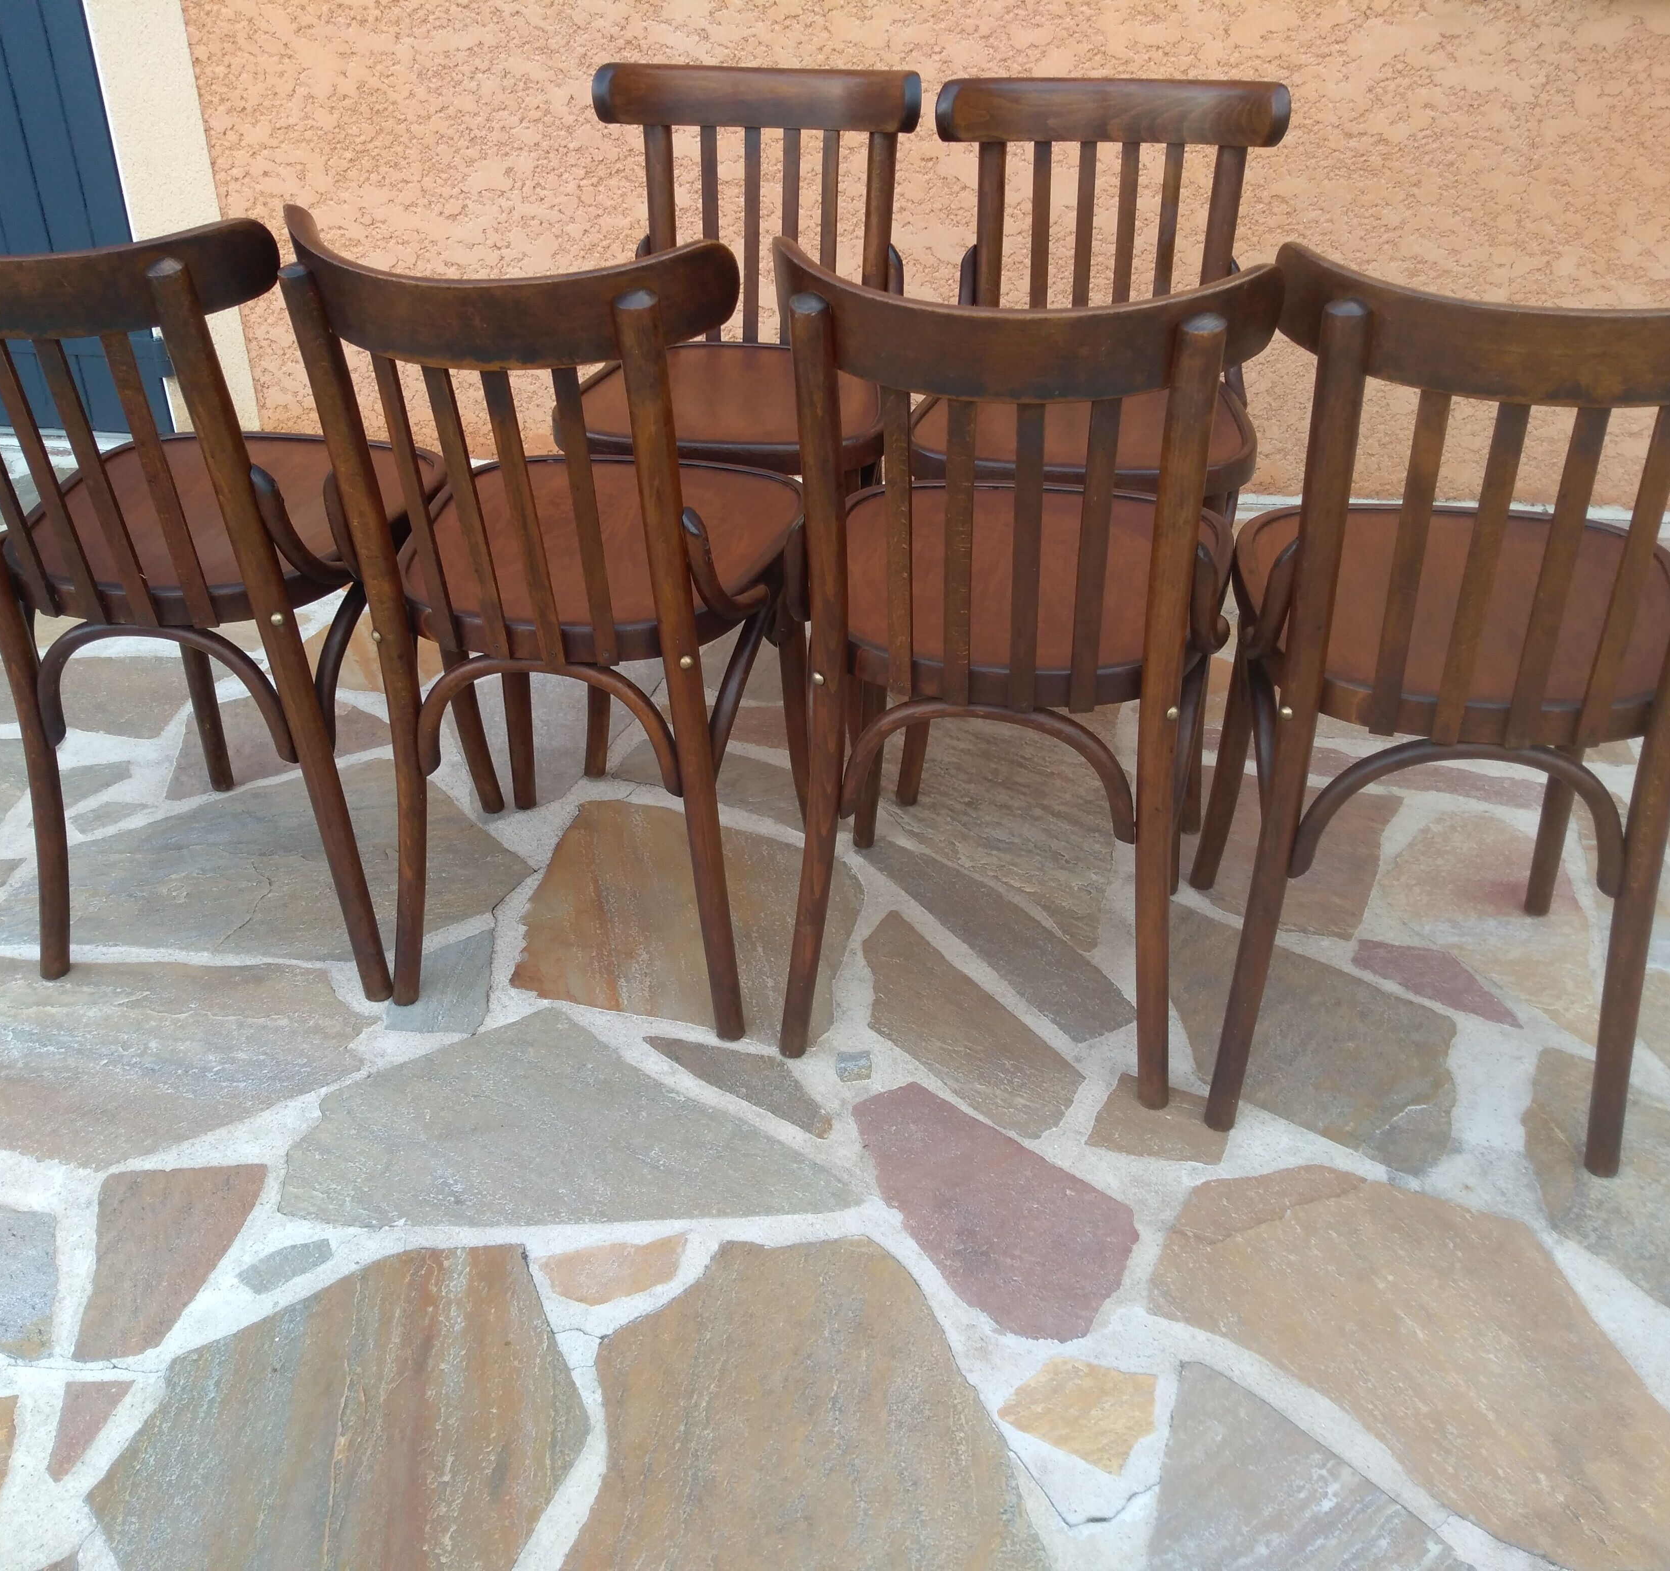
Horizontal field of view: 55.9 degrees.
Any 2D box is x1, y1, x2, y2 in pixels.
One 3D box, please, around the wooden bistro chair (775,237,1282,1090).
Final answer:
[{"bbox_3d":[0.178,-0.152,1.574,0.415,0.815,0.493,6,32,10],"label":"wooden bistro chair"}]

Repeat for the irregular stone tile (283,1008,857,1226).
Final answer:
[{"bbox_3d":[-0.255,0.331,1.586,0.553,0.020,0.308,-1,31,-2],"label":"irregular stone tile"}]

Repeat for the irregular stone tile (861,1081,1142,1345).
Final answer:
[{"bbox_3d":[0.126,0.400,1.475,0.333,0.020,0.196,25,39,34],"label":"irregular stone tile"}]

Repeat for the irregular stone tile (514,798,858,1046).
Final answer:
[{"bbox_3d":[-0.171,0.158,1.870,0.400,0.020,0.448,5,32,8],"label":"irregular stone tile"}]

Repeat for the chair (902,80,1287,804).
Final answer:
[{"bbox_3d":[0.309,-0.415,1.968,0.415,0.815,0.493,7,32,11],"label":"chair"}]

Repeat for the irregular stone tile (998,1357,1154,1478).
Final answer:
[{"bbox_3d":[0.207,0.511,1.293,0.115,0.020,0.100,18,36,27],"label":"irregular stone tile"}]

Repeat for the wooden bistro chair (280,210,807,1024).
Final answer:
[{"bbox_3d":[-0.258,-0.201,1.669,0.415,0.815,0.493,6,32,9],"label":"wooden bistro chair"}]

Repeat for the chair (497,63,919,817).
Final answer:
[{"bbox_3d":[-0.114,-0.458,2.028,0.415,0.815,0.493,3,32,5],"label":"chair"}]

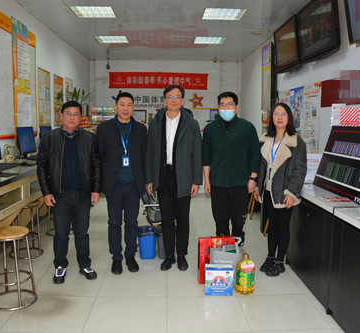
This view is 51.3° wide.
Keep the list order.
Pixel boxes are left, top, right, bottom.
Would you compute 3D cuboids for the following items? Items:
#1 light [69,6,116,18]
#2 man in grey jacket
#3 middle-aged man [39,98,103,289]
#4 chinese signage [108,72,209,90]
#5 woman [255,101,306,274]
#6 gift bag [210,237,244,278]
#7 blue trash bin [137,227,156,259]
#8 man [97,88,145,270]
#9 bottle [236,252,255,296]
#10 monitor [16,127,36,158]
[{"bbox_3d":[-1.282,-2.310,5.583,0.600,0.070,0.600,0,7,-2],"label":"light"},{"bbox_3d":[-0.056,0.110,3.810,0.580,1.840,0.340,0,7,-2],"label":"man in grey jacket"},{"bbox_3d":[-1.022,0.233,3.495,0.560,1.660,0.340,-2,7,-19],"label":"middle-aged man"},{"bbox_3d":[-0.556,-2.274,10.038,2.640,0.425,0.020,0,7,-2],"label":"chinese signage"},{"bbox_3d":[0.972,0.220,3.692,0.480,1.660,0.340,4,8,26],"label":"woman"},{"bbox_3d":[0.398,0.878,3.380,0.250,0.420,0.120,1,7,4],"label":"gift bag"},{"bbox_3d":[-0.353,0.841,4.168,0.200,0.300,0.250,0,7,-2],"label":"blue trash bin"},{"bbox_3d":[-0.565,0.159,3.711,0.520,1.760,0.330,-1,7,-12],"label":"man"},{"bbox_3d":[0.584,0.926,3.297,0.160,0.340,0.150,1,7,8],"label":"bottle"},{"bbox_3d":[-1.897,-0.279,4.619,0.170,0.390,0.510,0,7,-1],"label":"monitor"}]

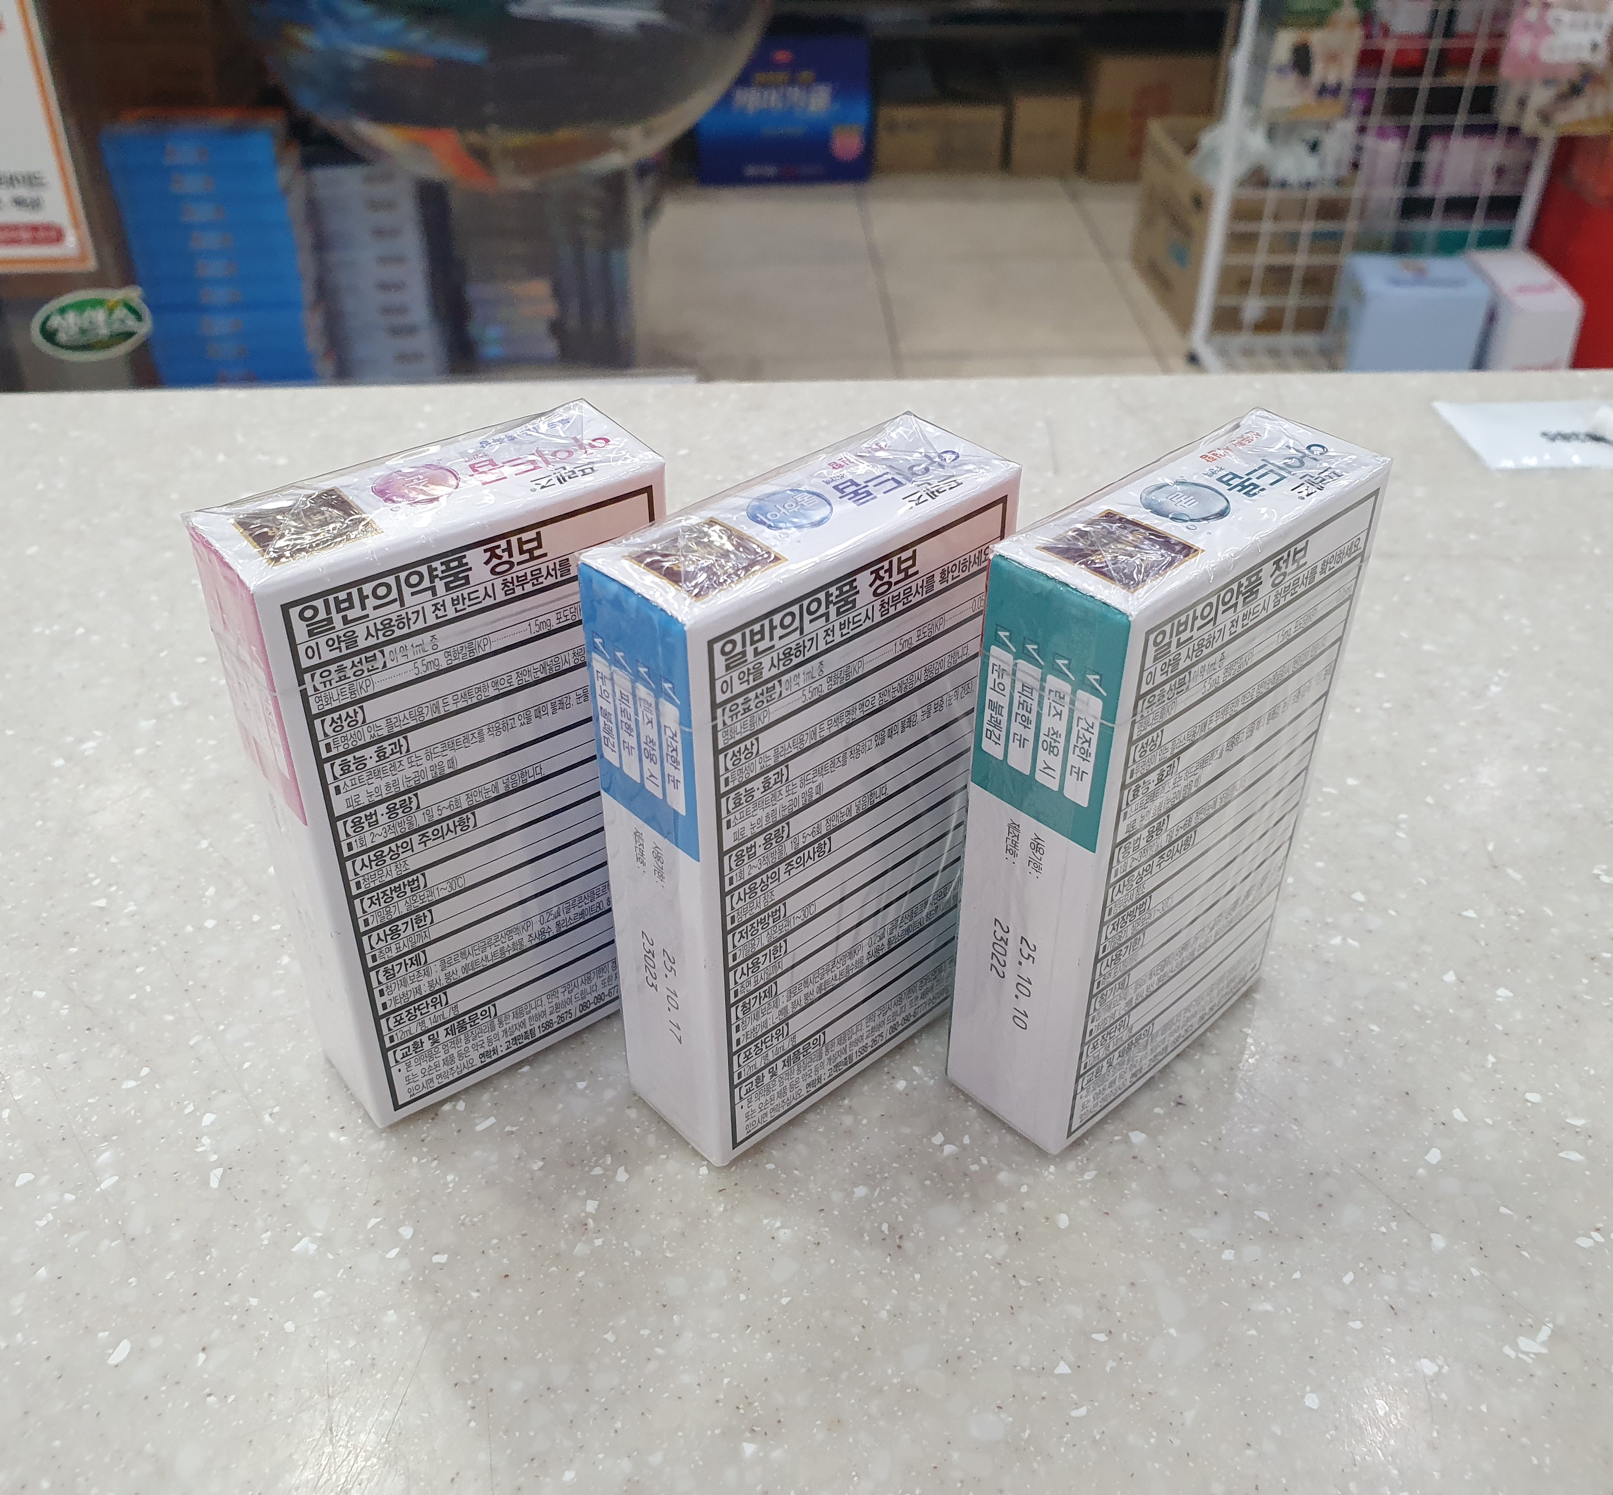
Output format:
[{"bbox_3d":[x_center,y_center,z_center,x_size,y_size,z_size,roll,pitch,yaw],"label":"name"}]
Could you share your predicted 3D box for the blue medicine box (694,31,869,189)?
[{"bbox_3d":[-0.049,-1.314,3.040,0.355,0.284,0.160,-2,37,-3],"label":"blue medicine box"}]

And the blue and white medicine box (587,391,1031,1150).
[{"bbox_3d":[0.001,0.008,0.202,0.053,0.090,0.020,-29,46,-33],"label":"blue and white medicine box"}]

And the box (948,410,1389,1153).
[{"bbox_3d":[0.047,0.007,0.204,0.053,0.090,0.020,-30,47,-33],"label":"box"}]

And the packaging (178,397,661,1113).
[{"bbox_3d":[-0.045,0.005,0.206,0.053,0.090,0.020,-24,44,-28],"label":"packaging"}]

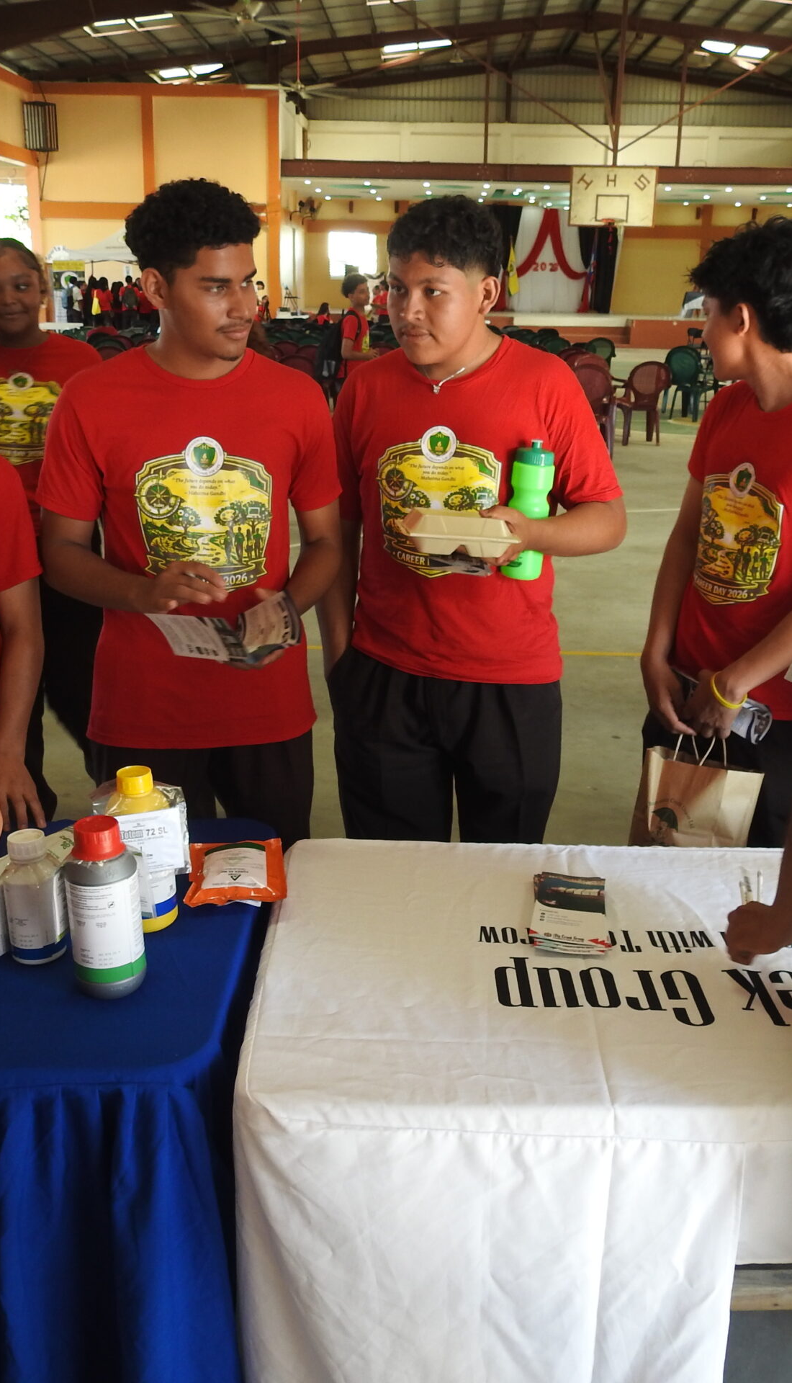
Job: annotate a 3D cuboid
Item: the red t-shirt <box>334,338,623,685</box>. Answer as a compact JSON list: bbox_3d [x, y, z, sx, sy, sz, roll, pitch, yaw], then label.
[{"bbox_3d":[0.144,-0.350,2.437,0.520,0.626,0.300,5,18,12],"label":"red t-shirt"}]

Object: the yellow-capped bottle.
[{"bbox_3d":[-0.352,0.213,1.777,0.108,0.222,0.100,-2,18,-11],"label":"yellow-capped bottle"}]

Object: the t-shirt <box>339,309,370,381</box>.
[{"bbox_3d":[-0.357,-2.912,10.724,0.250,0.600,0.420,4,18,10],"label":"t-shirt"}]

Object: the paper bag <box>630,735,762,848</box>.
[{"bbox_3d":[0.556,0.187,2.333,0.190,0.290,0.100,7,18,1],"label":"paper bag"}]

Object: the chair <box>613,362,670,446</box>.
[{"bbox_3d":[2.553,-2.979,13.256,0.560,0.840,0.570,-1,18,-8],"label":"chair"}]

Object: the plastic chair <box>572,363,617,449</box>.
[{"bbox_3d":[1.779,-2.581,11.916,0.560,0.850,0.580,2,18,2],"label":"plastic chair"}]

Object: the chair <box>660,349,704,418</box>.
[{"bbox_3d":[3.484,-3.698,15.538,0.560,0.860,0.580,2,18,2],"label":"chair"}]

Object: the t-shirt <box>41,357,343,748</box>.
[{"bbox_3d":[-0.362,-0.259,2.269,0.515,0.683,0.270,-2,18,-10],"label":"t-shirt"}]

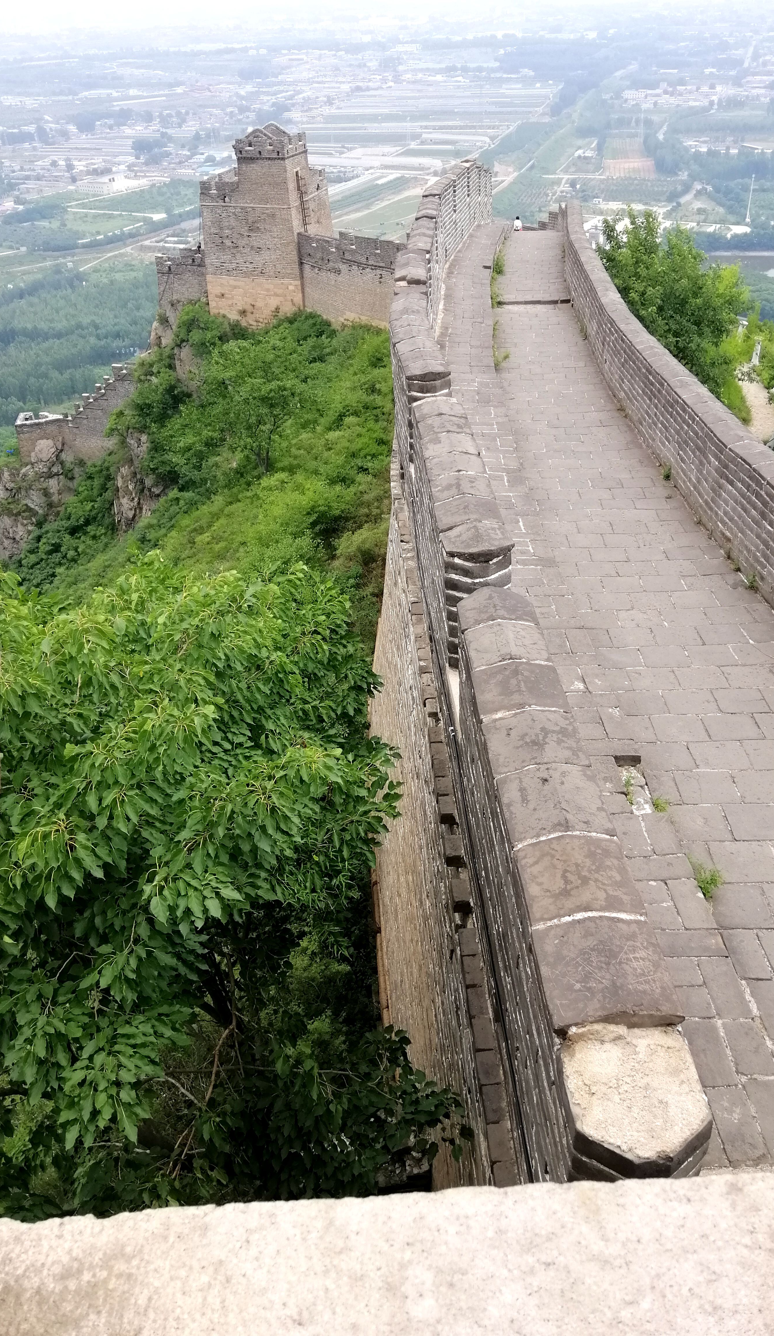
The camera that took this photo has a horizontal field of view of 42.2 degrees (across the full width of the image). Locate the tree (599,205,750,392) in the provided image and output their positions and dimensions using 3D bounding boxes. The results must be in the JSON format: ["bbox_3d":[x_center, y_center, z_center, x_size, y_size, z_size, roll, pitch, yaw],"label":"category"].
[{"bbox_3d":[7.540,-9.280,26.300,3.700,4.900,3.600,7,36,15],"label":"tree"}]

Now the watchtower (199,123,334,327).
[{"bbox_3d":[-11.000,-41.100,92.000,9.000,15.800,9.000,11,37,20],"label":"watchtower"}]

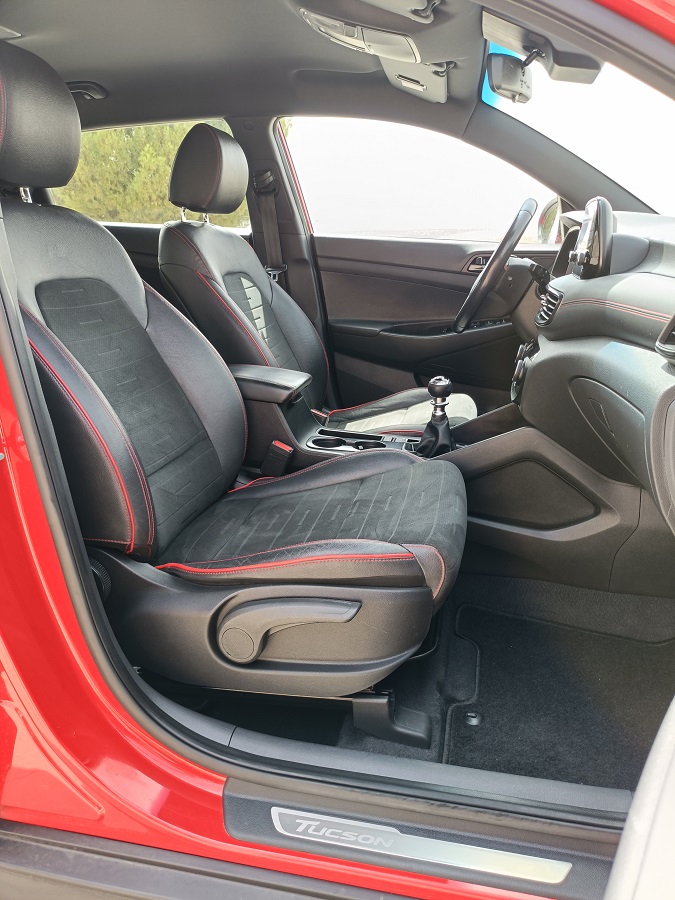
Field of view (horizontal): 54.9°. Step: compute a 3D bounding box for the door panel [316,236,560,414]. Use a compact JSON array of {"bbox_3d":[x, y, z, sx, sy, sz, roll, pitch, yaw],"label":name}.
[{"bbox_3d":[0.364,-0.345,2.027,0.890,0.610,0.120,4,18,10],"label":"door panel"}]

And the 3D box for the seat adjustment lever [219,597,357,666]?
[{"bbox_3d":[-0.065,0.237,0.840,0.190,0.104,0.040,4,18,10],"label":"seat adjustment lever"}]

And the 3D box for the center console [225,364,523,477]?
[{"bbox_3d":[-0.005,0.012,1.441,0.790,0.390,0.250,4,18,10],"label":"center console"}]

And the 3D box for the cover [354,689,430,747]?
[{"bbox_3d":[0.079,0.384,0.942,0.120,0.073,0.060,4,18,10],"label":"cover"}]

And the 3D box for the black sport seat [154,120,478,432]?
[{"bbox_3d":[-0.014,-0.364,1.726,0.805,0.915,0.540,4,18,10],"label":"black sport seat"}]

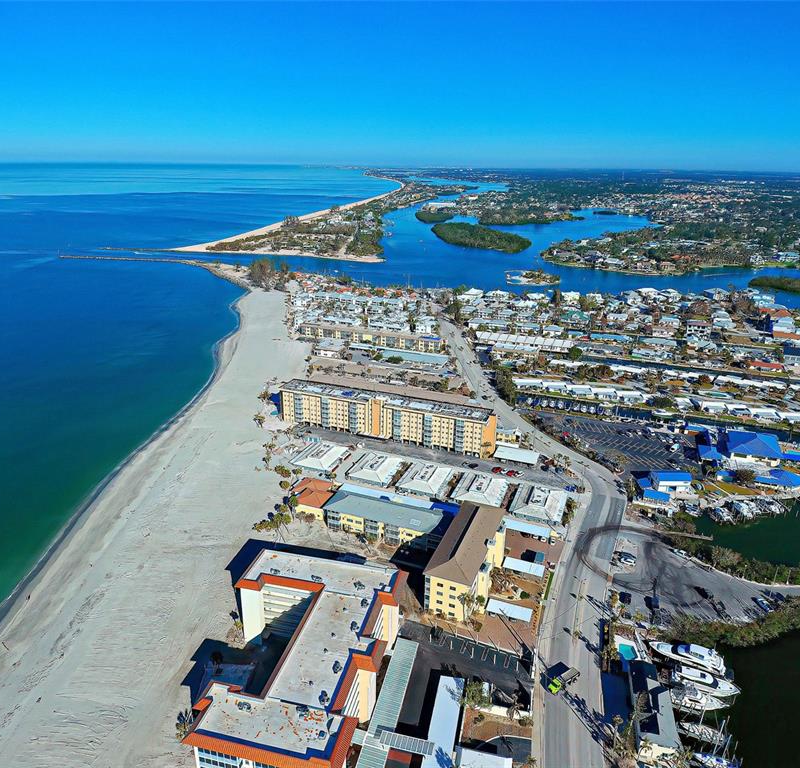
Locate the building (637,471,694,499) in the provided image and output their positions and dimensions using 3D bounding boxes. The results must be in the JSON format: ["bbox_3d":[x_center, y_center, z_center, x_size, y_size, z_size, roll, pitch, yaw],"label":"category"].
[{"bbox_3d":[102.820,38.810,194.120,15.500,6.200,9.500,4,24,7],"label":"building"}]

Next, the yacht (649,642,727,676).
[{"bbox_3d":[74.990,70.880,131.460,17.700,5.300,4.800,10,25,21],"label":"yacht"}]

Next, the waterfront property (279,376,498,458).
[{"bbox_3d":[-8.240,15.570,239.460,102.000,18.000,14.500,9,24,17],"label":"waterfront property"}]

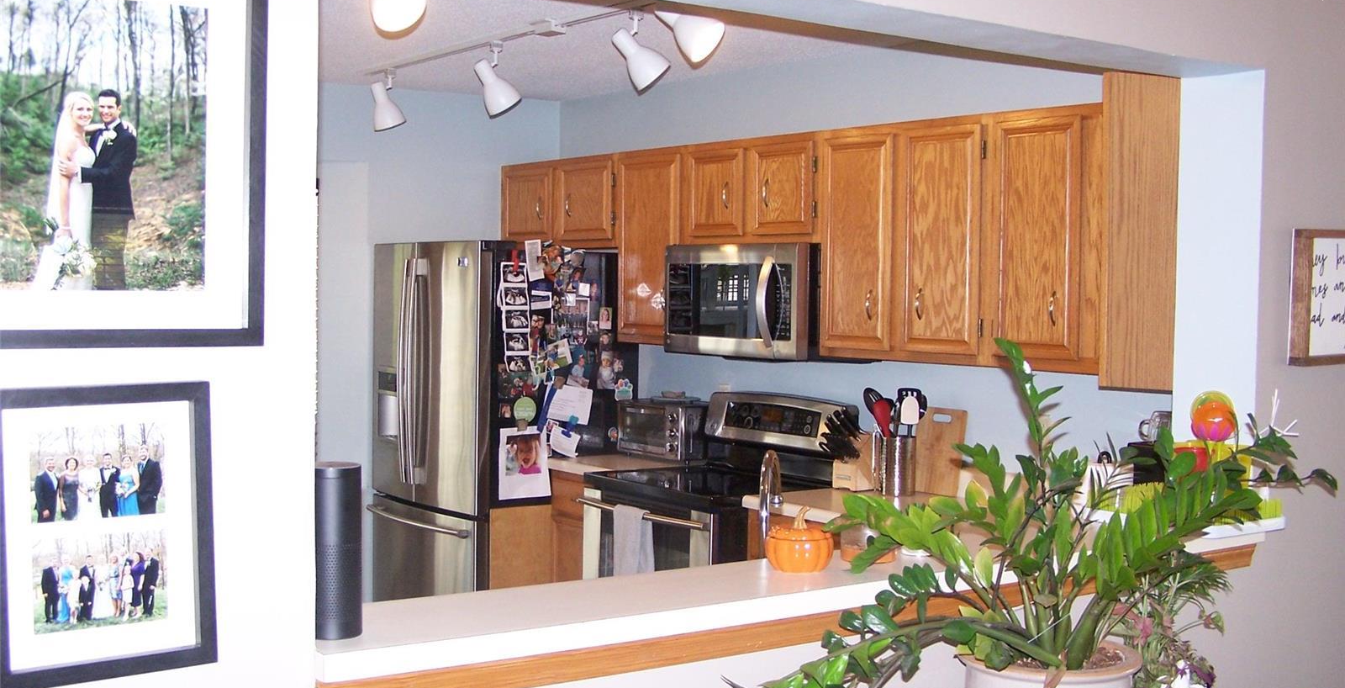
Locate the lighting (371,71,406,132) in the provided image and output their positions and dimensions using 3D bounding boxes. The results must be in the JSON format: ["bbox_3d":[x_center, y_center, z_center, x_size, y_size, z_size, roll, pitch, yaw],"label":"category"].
[{"bbox_3d":[-1.117,-0.949,5.800,0.170,0.240,0.130,-1,3,-37],"label":"lighting"}]

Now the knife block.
[{"bbox_3d":[0.660,0.407,5.213,0.160,0.205,0.110,-1,3,-37],"label":"knife block"}]

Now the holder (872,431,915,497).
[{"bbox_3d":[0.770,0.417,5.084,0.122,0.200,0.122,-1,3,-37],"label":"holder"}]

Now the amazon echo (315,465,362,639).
[{"bbox_3d":[-0.479,0.290,2.076,0.084,0.235,0.084,0,2,-11],"label":"amazon echo"}]

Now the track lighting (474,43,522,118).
[{"bbox_3d":[-0.603,-0.909,5.100,0.185,0.255,0.130,0,2,-26],"label":"track lighting"}]

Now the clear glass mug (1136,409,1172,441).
[{"bbox_3d":[1.315,0.225,4.000,0.112,0.090,0.085,1,2,11],"label":"clear glass mug"}]

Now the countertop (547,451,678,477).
[{"bbox_3d":[-0.184,0.495,5.899,0.660,0.045,0.400,-1,3,-37],"label":"countertop"}]

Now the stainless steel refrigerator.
[{"bbox_3d":[-0.726,0.471,6.300,0.850,1.785,0.910,-1,3,-37],"label":"stainless steel refrigerator"}]

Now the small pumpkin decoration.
[{"bbox_3d":[0.230,0.347,2.652,0.120,0.110,0.120,1,2,0],"label":"small pumpkin decoration"}]

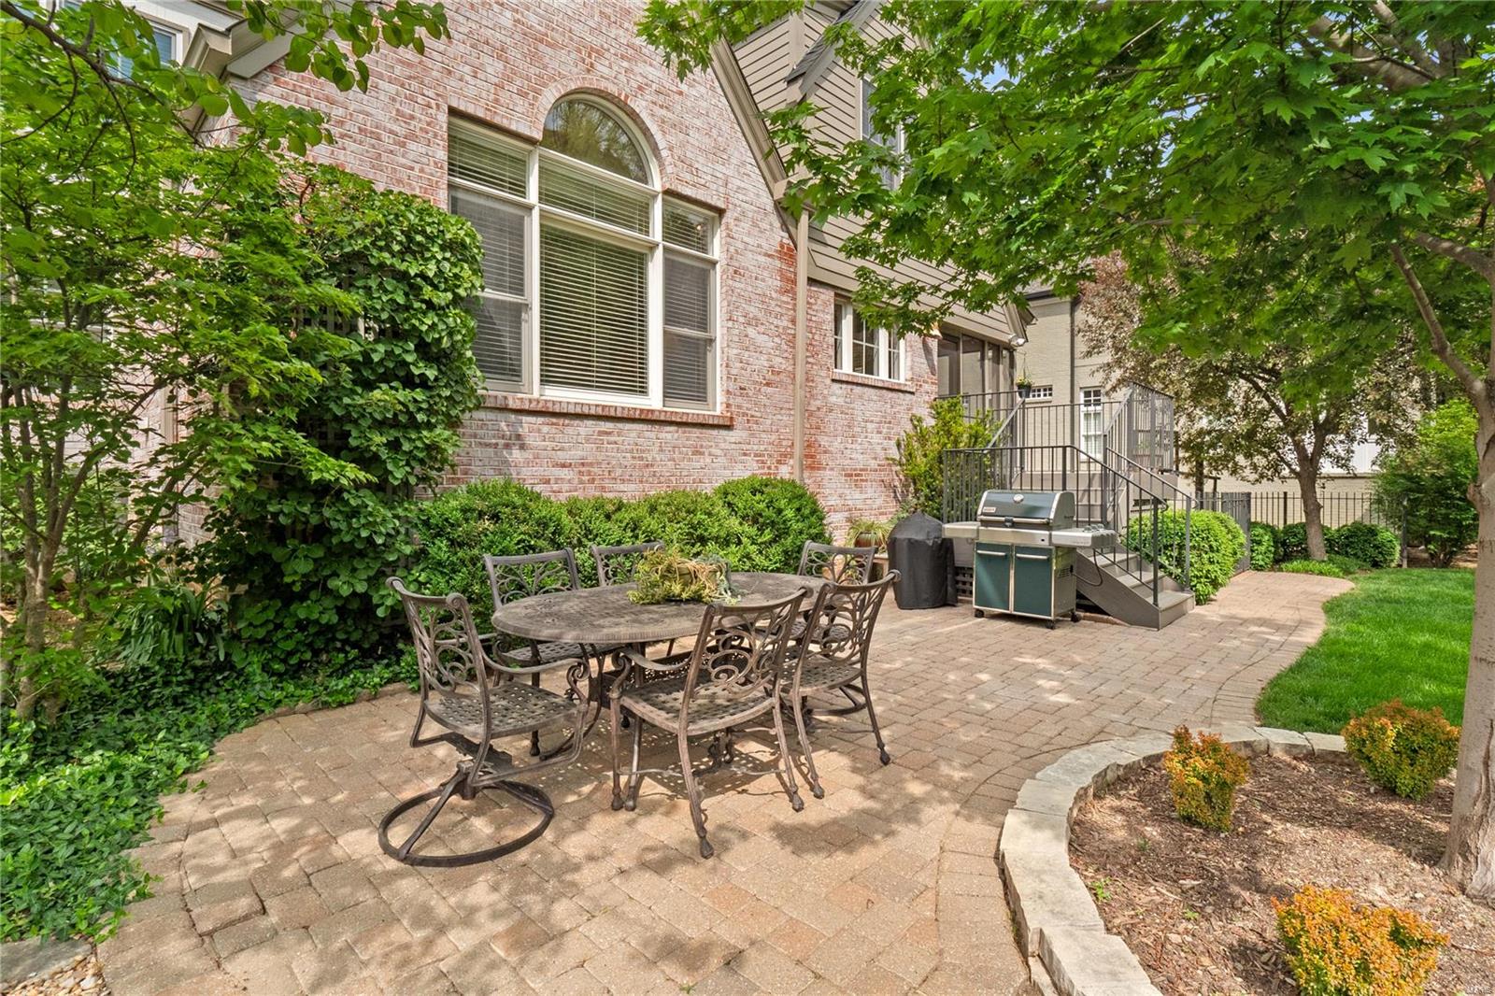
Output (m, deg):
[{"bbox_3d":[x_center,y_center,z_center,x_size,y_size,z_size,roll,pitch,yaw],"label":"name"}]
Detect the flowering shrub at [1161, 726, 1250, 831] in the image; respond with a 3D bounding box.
[{"bbox_3d":[1.892,1.143,2.738,0.320,0.393,0.320,1,1,35],"label":"flowering shrub"}]

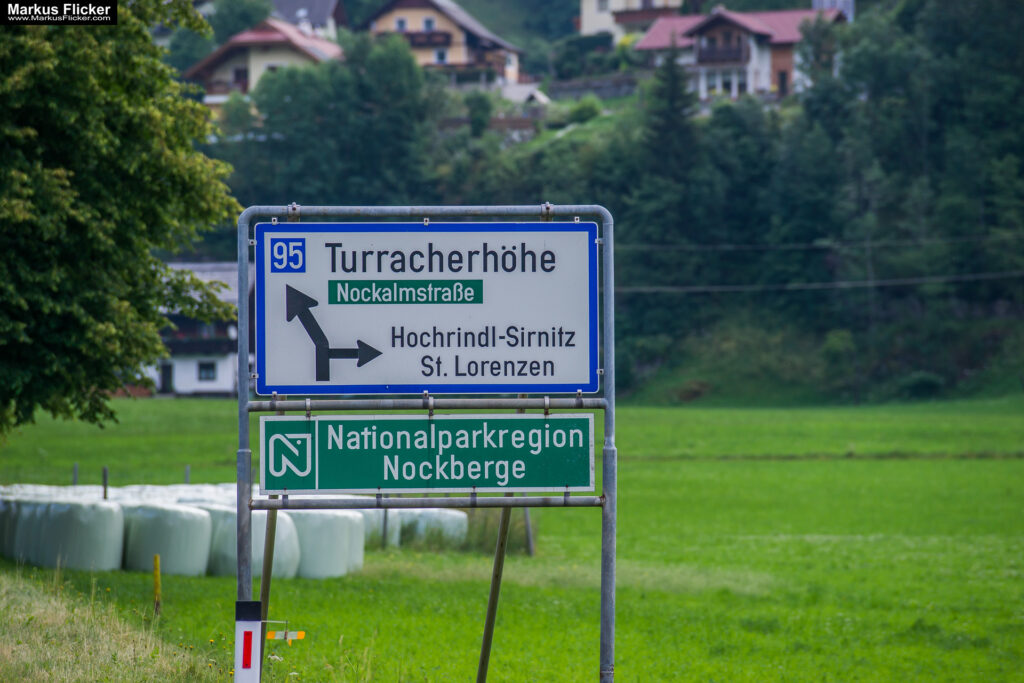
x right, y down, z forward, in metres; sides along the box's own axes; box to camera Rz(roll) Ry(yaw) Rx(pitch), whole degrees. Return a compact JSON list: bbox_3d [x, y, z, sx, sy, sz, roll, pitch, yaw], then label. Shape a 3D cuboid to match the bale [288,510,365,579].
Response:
[{"bbox_3d":[-2.982,3.177,88.600,1.350,1.100,1.350,0,0,0],"label":"bale"}]

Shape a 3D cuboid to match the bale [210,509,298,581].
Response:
[{"bbox_3d":[-3.949,3.141,87.600,1.350,1.100,1.350,0,0,0],"label":"bale"}]

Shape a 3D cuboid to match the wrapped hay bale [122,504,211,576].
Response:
[{"bbox_3d":[-5.304,3.087,87.600,1.350,1.100,1.350,0,0,0],"label":"wrapped hay bale"}]

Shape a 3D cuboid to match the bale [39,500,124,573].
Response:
[{"bbox_3d":[-6.644,3.026,87.600,1.350,1.100,1.350,0,0,0],"label":"bale"}]

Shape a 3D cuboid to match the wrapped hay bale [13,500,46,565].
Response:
[{"bbox_3d":[-7.204,3.049,89.200,1.350,1.100,1.350,0,0,0],"label":"wrapped hay bale"}]

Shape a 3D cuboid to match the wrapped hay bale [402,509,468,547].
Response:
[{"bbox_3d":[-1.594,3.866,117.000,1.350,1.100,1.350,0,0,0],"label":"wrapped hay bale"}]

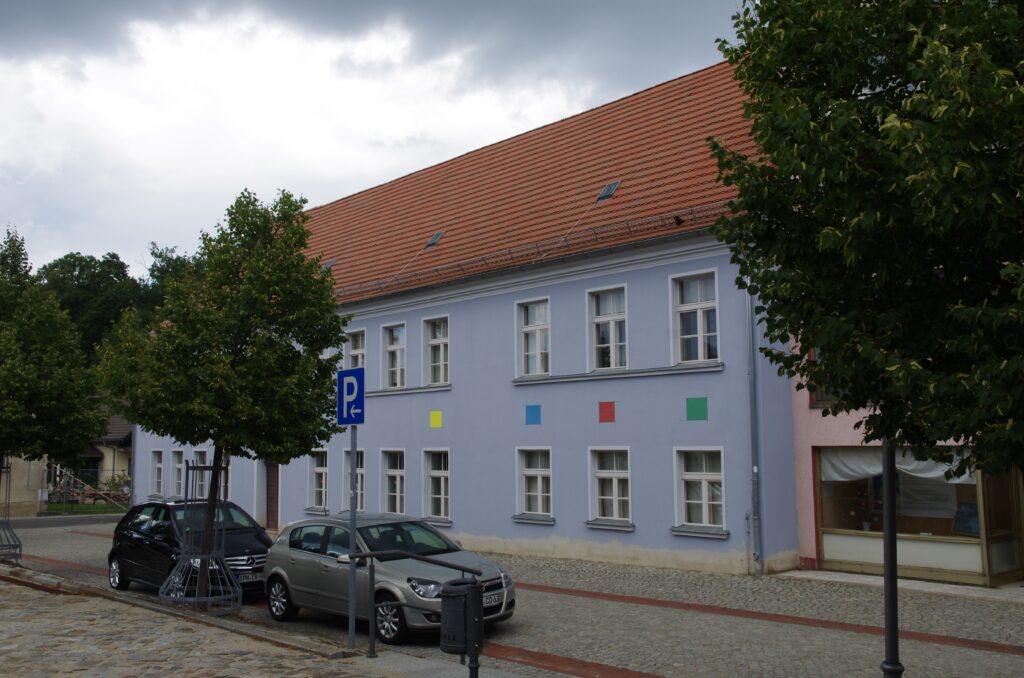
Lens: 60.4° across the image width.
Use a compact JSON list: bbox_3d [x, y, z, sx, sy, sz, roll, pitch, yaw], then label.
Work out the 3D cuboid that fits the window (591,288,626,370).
[{"bbox_3d":[2.014,-0.194,18.333,0.160,1.731,0.985,6,-9,-44],"label":"window"}]

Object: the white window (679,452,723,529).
[{"bbox_3d":[3.613,2.829,16.720,0.180,1.468,1.046,6,-10,-44],"label":"white window"}]

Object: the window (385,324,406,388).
[{"bbox_3d":[-3.125,0.496,23.807,0.180,1.723,1.034,6,-10,-44],"label":"window"}]

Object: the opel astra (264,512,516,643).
[{"bbox_3d":[-1.823,3.234,12.304,1.770,1.470,4.250,6,-11,-44],"label":"opel astra"}]

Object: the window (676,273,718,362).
[{"bbox_3d":[3.519,-0.362,16.816,0.160,1.746,0.985,6,-9,-44],"label":"window"}]

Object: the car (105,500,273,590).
[{"bbox_3d":[-5.579,3.669,15.556,1.780,1.600,4.270,5,-10,-42],"label":"car"}]

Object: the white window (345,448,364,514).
[{"bbox_3d":[-4.346,3.966,24.661,0.180,1.698,1.013,6,-10,-44],"label":"white window"}]

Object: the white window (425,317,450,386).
[{"bbox_3d":[-1.881,0.330,22.564,0.180,1.684,1.028,6,-10,-44],"label":"white window"}]

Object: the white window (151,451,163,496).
[{"bbox_3d":[-13.547,5.159,33.856,0.180,1.688,0.994,6,-10,-44],"label":"white window"}]

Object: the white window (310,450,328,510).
[{"bbox_3d":[-5.549,4.104,25.581,0.160,1.685,0.985,6,-9,-44],"label":"white window"}]

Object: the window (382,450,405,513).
[{"bbox_3d":[-3.099,3.785,23.418,0.180,1.651,1.026,6,-10,-44],"label":"window"}]

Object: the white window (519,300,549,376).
[{"bbox_3d":[0.508,-0.005,19.848,0.160,1.755,0.985,6,-9,-44],"label":"white window"}]

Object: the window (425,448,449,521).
[{"bbox_3d":[-1.825,3.598,21.838,0.160,1.641,0.985,6,-9,-44],"label":"window"}]

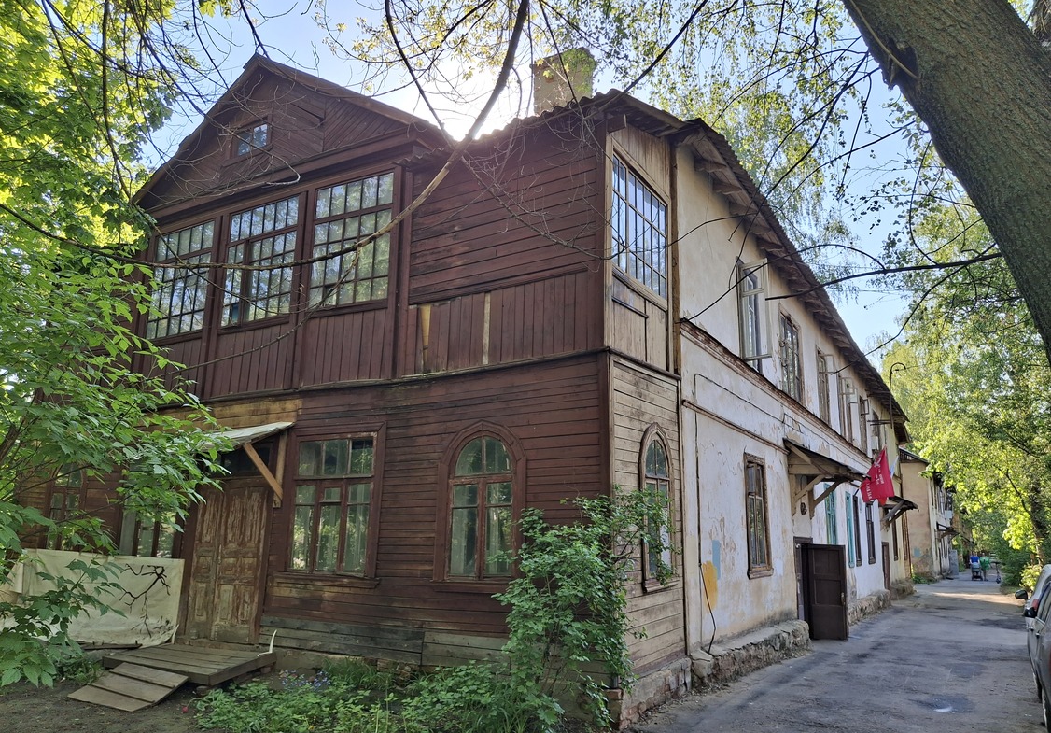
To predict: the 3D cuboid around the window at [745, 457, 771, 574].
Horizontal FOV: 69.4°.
[{"bbox_3d":[3.708,2.374,12.193,0.170,1.868,1.193,-7,-16,31],"label":"window"}]

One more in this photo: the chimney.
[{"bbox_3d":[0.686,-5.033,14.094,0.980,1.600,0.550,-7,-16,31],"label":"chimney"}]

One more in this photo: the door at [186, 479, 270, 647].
[{"bbox_3d":[-4.099,2.644,10.401,1.450,2.050,0.120,-7,-15,32],"label":"door"}]

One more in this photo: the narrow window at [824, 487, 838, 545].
[{"bbox_3d":[7.203,3.765,17.816,0.130,1.850,1.220,-7,-15,30],"label":"narrow window"}]

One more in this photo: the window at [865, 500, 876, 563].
[{"bbox_3d":[10.644,5.137,23.395,0.130,1.850,1.320,-7,-15,30],"label":"window"}]

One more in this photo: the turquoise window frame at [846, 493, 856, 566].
[{"bbox_3d":[8.135,4.084,19.085,0.170,1.806,0.785,-7,-16,31],"label":"turquoise window frame"}]

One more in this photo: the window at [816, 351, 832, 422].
[{"bbox_3d":[7.347,0.572,18.779,0.130,1.680,1.400,-7,-15,30],"label":"window"}]

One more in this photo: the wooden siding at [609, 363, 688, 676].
[{"bbox_3d":[1.359,1.594,8.373,0.100,3.150,2.100,-7,-15,30],"label":"wooden siding"}]

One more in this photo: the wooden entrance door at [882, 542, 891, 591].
[{"bbox_3d":[12.289,6.905,25.943,0.120,1.800,1.200,-7,-15,30],"label":"wooden entrance door"}]

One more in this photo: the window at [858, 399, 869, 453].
[{"bbox_3d":[10.154,1.780,22.892,0.170,1.727,1.052,-7,-16,31],"label":"window"}]

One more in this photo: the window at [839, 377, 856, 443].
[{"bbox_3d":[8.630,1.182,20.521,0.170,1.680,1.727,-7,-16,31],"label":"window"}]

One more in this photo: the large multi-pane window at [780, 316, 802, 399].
[{"bbox_3d":[5.483,-0.135,15.750,0.130,1.700,1.420,-7,-15,30],"label":"large multi-pane window"}]

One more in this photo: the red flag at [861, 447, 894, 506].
[{"bbox_3d":[9.777,3.056,21.066,0.850,1.550,0.250,-7,-15,30],"label":"red flag"}]

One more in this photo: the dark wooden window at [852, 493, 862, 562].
[{"bbox_3d":[8.675,4.288,19.927,0.170,1.806,0.785,-7,-16,31],"label":"dark wooden window"}]

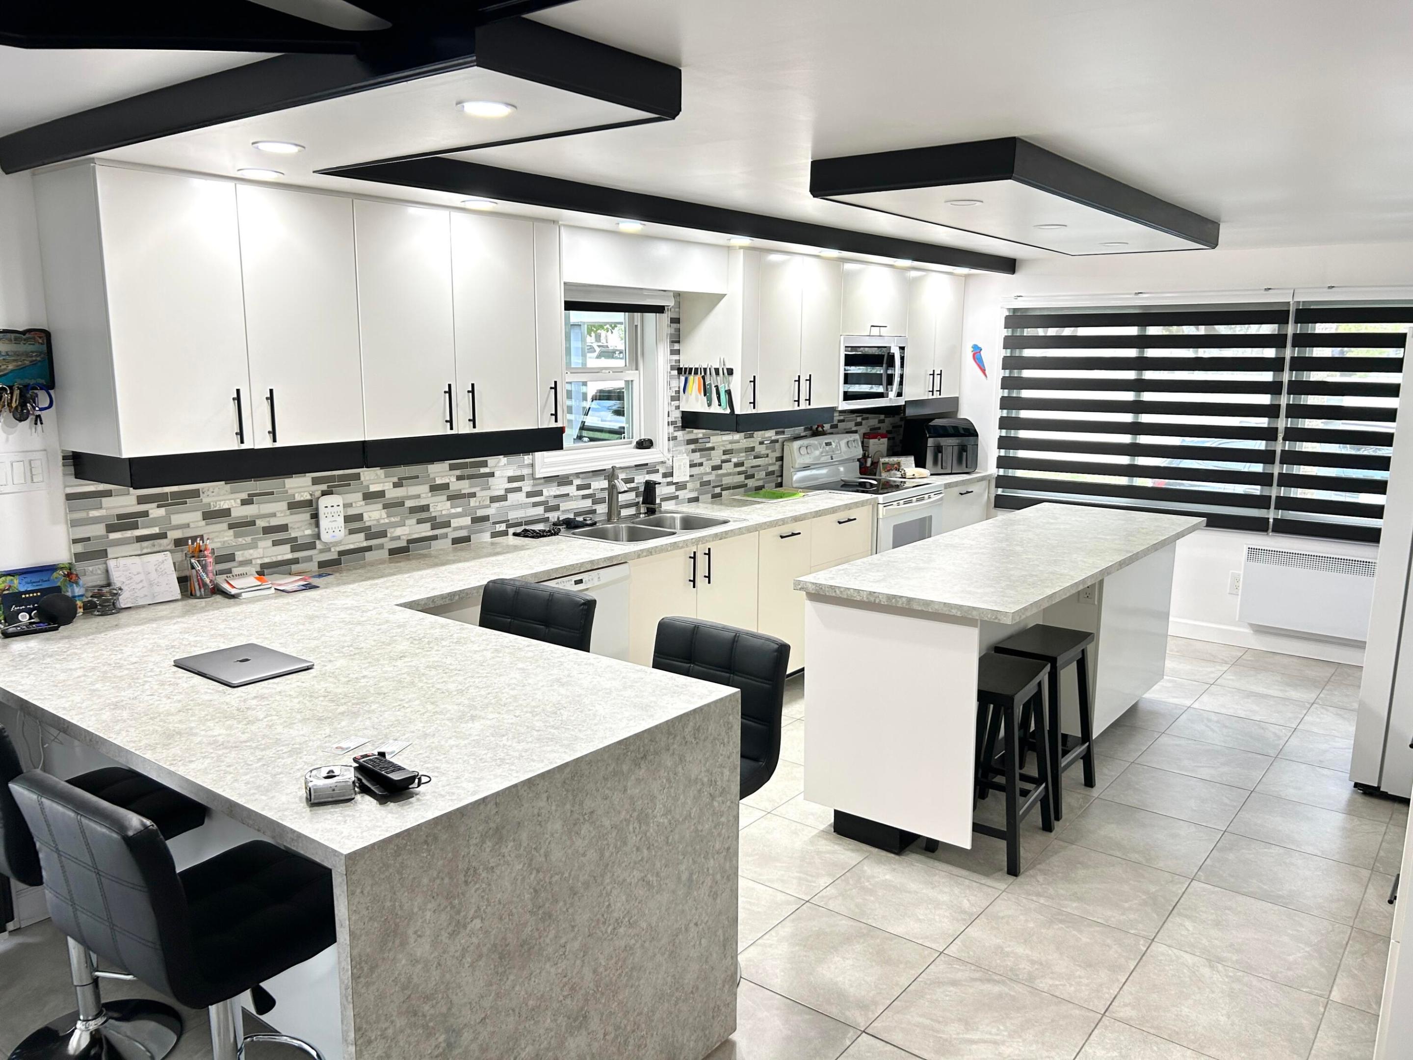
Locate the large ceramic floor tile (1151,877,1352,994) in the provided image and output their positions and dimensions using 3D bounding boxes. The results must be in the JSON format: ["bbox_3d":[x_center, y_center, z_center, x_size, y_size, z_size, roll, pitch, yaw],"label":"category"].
[{"bbox_3d":[1.647,1.217,3.187,0.459,0.012,0.455,8,12,37],"label":"large ceramic floor tile"}]

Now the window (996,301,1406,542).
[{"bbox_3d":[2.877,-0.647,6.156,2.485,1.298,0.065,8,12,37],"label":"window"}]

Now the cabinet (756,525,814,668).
[{"bbox_3d":[0.151,0.336,5.469,0.611,0.792,0.461,8,12,37],"label":"cabinet"}]

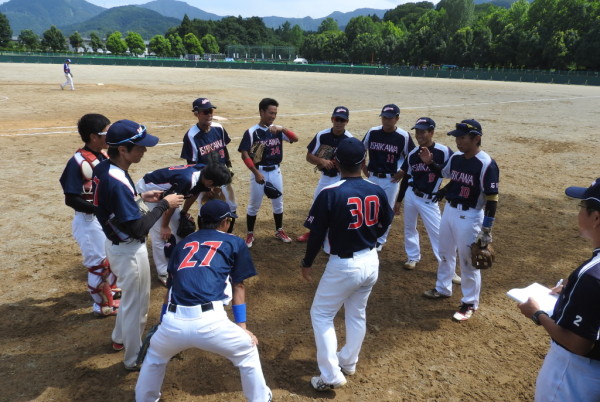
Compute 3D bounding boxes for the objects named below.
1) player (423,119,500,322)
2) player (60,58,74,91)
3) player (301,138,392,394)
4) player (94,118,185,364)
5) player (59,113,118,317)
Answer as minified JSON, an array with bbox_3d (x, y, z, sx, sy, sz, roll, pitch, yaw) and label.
[{"bbox_3d":[1.455,0.165,3.749,0.450,1.790,0.560,-14,24,-39],"label":"player"},{"bbox_3d":[-13.786,-7.356,24.537,0.750,1.740,0.500,-3,19,-14],"label":"player"},{"bbox_3d":[0.305,0.454,2.814,0.600,1.760,0.440,-6,20,-23],"label":"player"},{"bbox_3d":[-1.142,0.328,2.999,0.600,1.790,0.480,-8,21,-27],"label":"player"},{"bbox_3d":[-1.655,0.131,3.603,0.460,1.750,0.530,-3,19,-15],"label":"player"}]

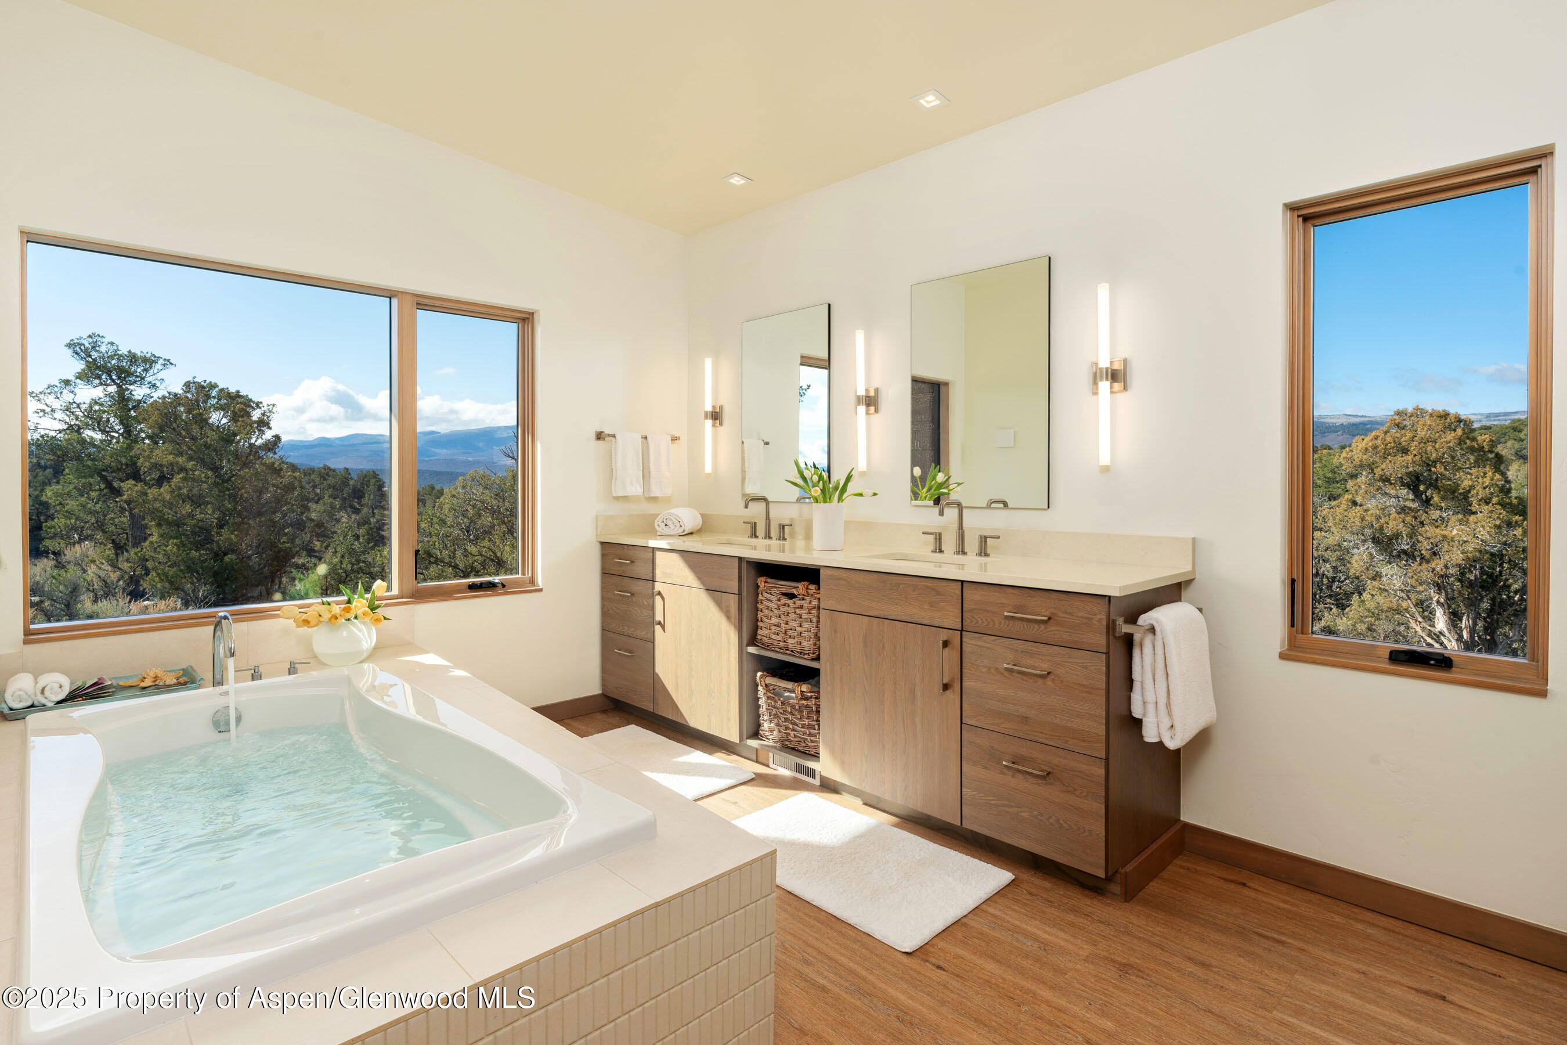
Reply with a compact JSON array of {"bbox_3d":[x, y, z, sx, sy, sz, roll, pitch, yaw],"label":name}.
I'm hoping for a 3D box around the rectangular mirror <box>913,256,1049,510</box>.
[{"bbox_3d":[0.746,-0.507,3.028,0.025,0.905,0.605,-3,4,-44],"label":"rectangular mirror"}]

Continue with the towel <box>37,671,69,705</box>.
[{"bbox_3d":[-2.297,0.523,2.467,0.075,0.080,0.140,-2,3,-43],"label":"towel"}]

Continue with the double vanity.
[{"bbox_3d":[0.173,0.565,3.255,0.565,0.900,2.650,-2,3,-43],"label":"double vanity"}]

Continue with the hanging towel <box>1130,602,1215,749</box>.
[{"bbox_3d":[1.118,0.426,2.258,0.320,0.385,0.130,-3,4,-44],"label":"hanging towel"}]

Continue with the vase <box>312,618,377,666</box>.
[{"bbox_3d":[-1.680,0.458,3.003,0.212,0.175,0.212,-2,3,-43],"label":"vase"}]

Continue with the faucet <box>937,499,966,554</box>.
[{"bbox_3d":[0.641,0.021,2.973,0.155,0.210,0.055,-2,3,-43],"label":"faucet"}]

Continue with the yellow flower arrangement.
[{"bbox_3d":[-1.679,0.314,2.959,0.330,0.175,0.240,-3,4,-44],"label":"yellow flower arrangement"}]

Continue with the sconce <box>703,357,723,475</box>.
[{"bbox_3d":[-0.379,-0.561,4.148,0.105,0.612,0.110,-2,3,-43],"label":"sconce"}]

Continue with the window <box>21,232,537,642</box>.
[{"bbox_3d":[-1.843,-0.312,3.187,1.800,1.345,0.100,-2,3,-43],"label":"window"}]

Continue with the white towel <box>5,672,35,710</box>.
[{"bbox_3d":[-2.355,0.528,2.418,0.070,0.075,0.150,-2,3,-43],"label":"white towel"}]

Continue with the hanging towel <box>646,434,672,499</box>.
[{"bbox_3d":[-0.663,-0.297,4.146,0.160,0.335,0.075,-3,4,-44],"label":"hanging towel"}]

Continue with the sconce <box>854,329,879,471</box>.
[{"bbox_3d":[0.346,-0.522,3.386,0.095,0.610,0.115,-3,4,-44],"label":"sconce"}]

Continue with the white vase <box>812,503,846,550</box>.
[{"bbox_3d":[0.191,0.016,3.254,0.141,0.192,0.141,0,2,0],"label":"white vase"}]

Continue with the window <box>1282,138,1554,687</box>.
[{"bbox_3d":[1.686,-0.249,2.127,0.090,1.325,0.560,-3,4,-44],"label":"window"}]

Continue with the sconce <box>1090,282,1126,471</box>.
[{"bbox_3d":[1.083,-0.487,2.634,0.095,0.615,0.115,-3,4,-44],"label":"sconce"}]

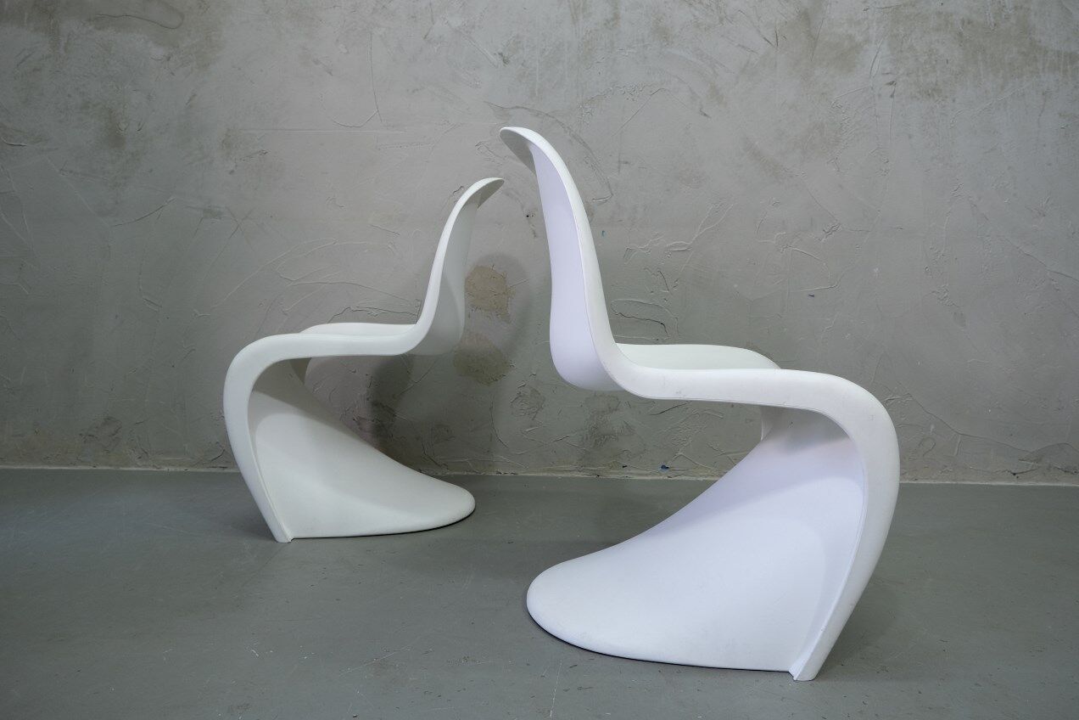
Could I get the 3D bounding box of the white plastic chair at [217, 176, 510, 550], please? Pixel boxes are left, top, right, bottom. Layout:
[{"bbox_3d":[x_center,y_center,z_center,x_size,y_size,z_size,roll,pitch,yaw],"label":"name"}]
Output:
[{"bbox_3d":[-0.417,-0.031,1.866,0.610,0.860,0.500,1,6,-4],"label":"white plastic chair"}]

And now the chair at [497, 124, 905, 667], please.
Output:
[{"bbox_3d":[0.238,0.039,1.305,0.610,0.860,0.500,1,6,0],"label":"chair"}]

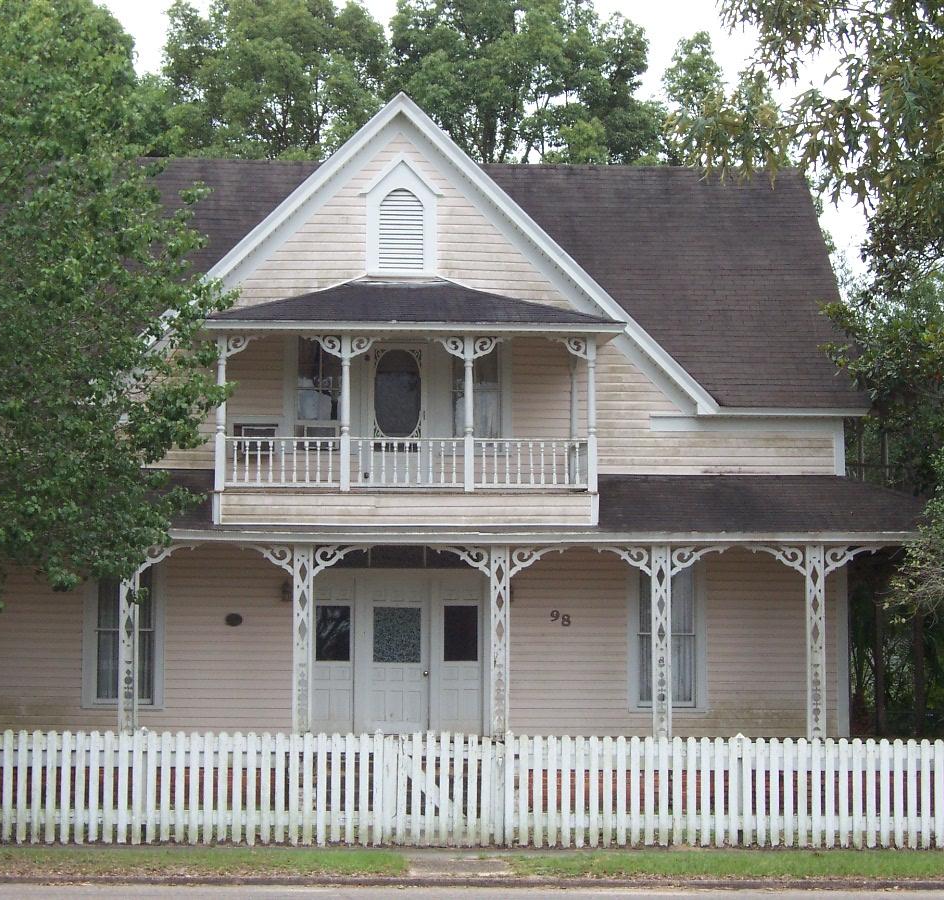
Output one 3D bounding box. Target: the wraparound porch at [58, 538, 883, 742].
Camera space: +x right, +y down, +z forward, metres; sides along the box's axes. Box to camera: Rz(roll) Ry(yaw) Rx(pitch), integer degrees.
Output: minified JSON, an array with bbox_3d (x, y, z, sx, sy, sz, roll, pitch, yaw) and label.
[{"bbox_3d":[-0.103,2.817,35.560,12.342,3.029,2.754,0,-5,-3],"label":"wraparound porch"}]

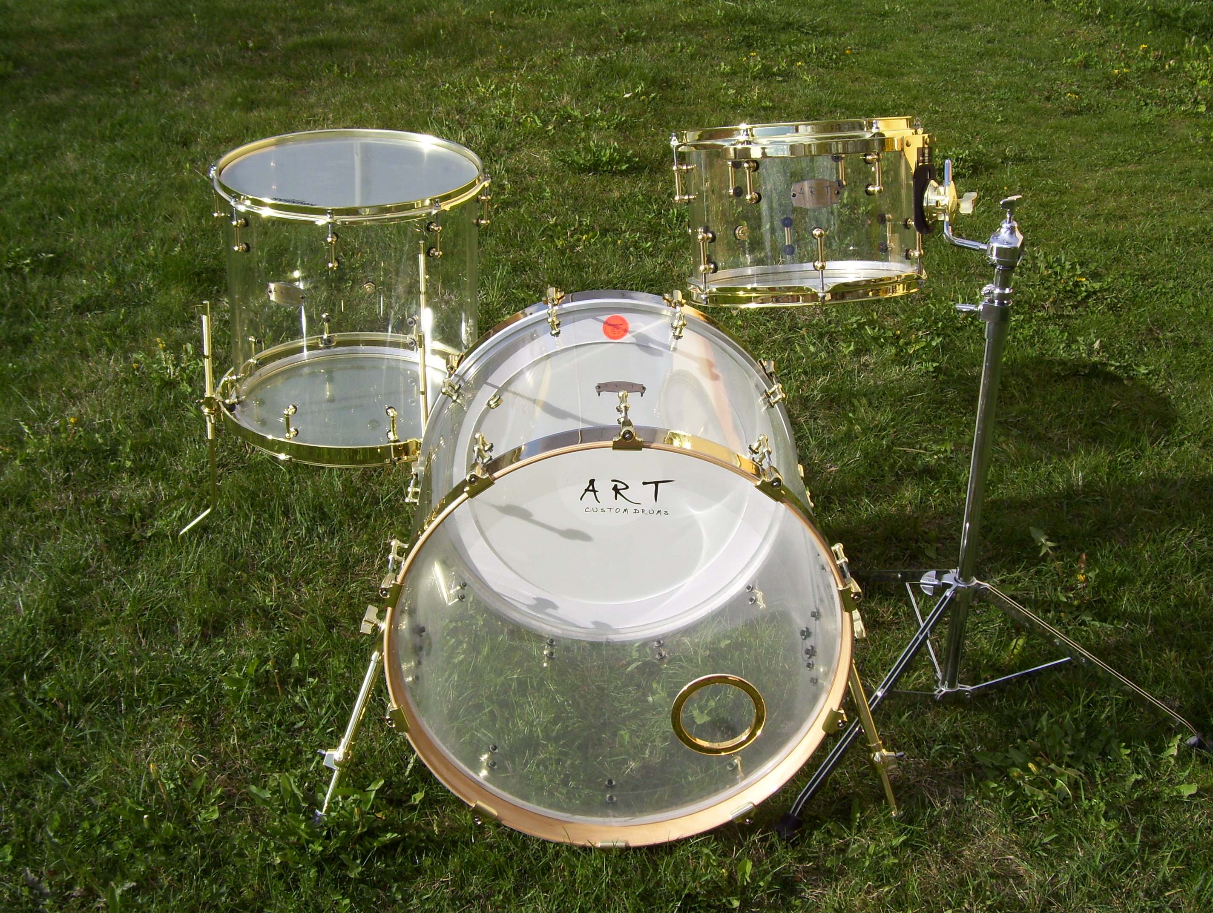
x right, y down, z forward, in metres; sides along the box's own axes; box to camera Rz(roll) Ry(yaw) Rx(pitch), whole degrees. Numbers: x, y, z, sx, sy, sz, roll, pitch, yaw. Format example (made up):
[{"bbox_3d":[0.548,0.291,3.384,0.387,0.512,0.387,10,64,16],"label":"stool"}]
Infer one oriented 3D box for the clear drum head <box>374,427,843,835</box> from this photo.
[{"bbox_3d":[0.016,0.242,2.017,0.600,0.600,0.055,0,23,-1],"label":"clear drum head"}]

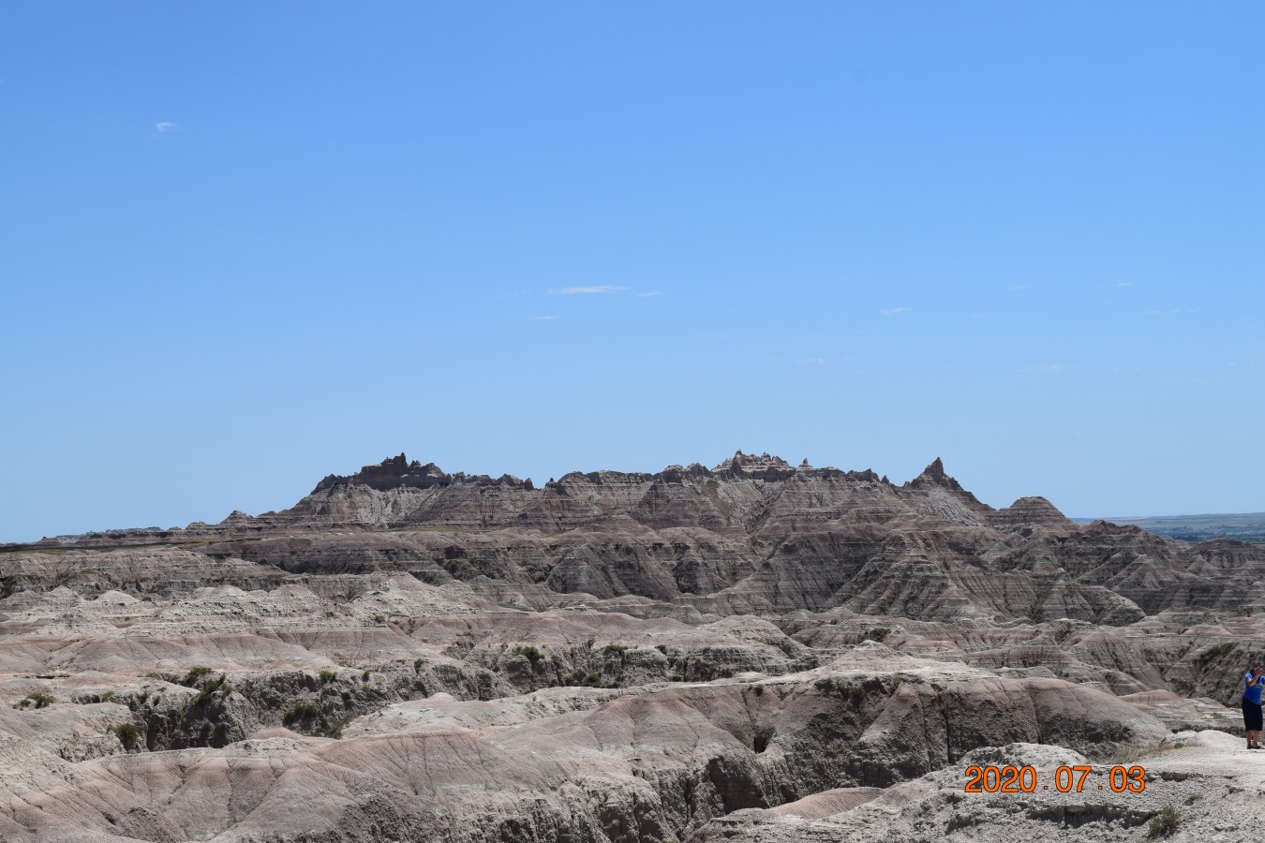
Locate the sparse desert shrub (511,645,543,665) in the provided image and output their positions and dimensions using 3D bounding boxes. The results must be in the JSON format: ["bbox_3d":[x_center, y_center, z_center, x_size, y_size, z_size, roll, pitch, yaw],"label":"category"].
[{"bbox_3d":[-5.714,12.755,115.000,1.779,0.973,1.512,-1,-3,0],"label":"sparse desert shrub"}]

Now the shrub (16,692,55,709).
[{"bbox_3d":[-23.237,10.864,82.000,1.538,0.608,1.230,-1,-3,0],"label":"shrub"}]

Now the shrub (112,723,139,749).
[{"bbox_3d":[-17.796,11.036,74.000,1.006,0.923,0.956,-1,-3,0],"label":"shrub"}]

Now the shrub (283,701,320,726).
[{"bbox_3d":[-14.113,12.472,90.000,1.603,1.060,1.363,-1,-3,0],"label":"shrub"}]

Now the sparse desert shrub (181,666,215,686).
[{"bbox_3d":[-20.191,11.835,98.000,1.562,0.898,1.328,-1,-3,0],"label":"sparse desert shrub"}]

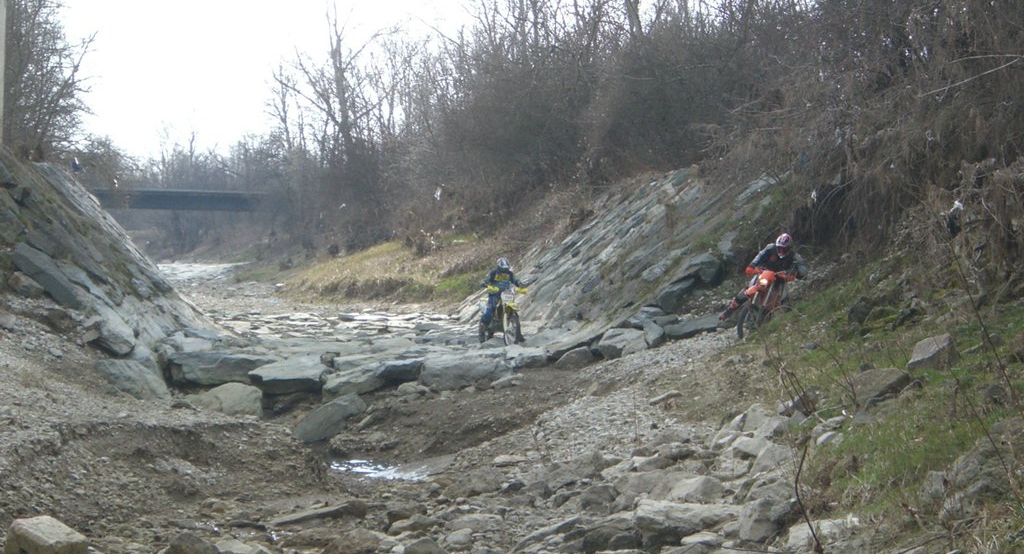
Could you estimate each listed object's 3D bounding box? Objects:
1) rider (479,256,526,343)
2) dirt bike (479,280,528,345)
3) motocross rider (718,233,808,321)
[{"bbox_3d":[-0.184,0.481,69.000,0.970,1.760,0.800,0,1,-15],"label":"rider"},{"bbox_3d":[-0.184,0.788,69.000,0.820,1.240,2.100,0,1,-22],"label":"dirt bike"},{"bbox_3d":[4.027,0.008,54.000,1.300,1.400,1.000,0,1,20],"label":"motocross rider"}]

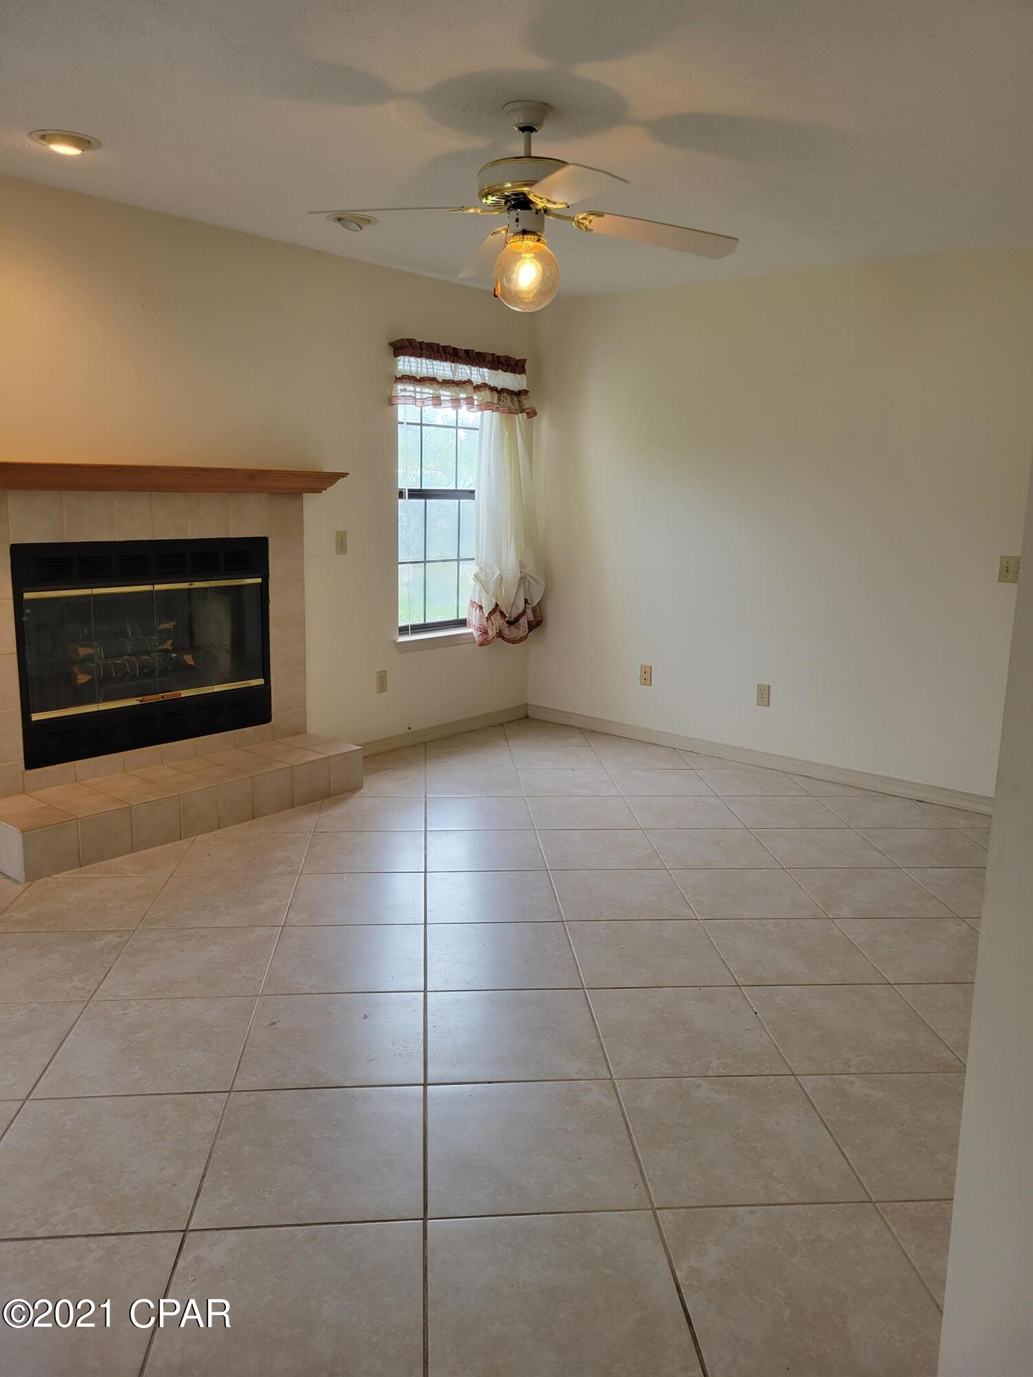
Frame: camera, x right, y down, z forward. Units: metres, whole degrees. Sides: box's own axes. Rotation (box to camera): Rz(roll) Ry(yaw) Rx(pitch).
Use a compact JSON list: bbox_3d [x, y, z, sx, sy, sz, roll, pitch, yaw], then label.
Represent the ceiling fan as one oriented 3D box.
[{"bbox_3d":[0.039,-1.324,2.877,1.180,0.535,1.180,-2,12,-15],"label":"ceiling fan"}]

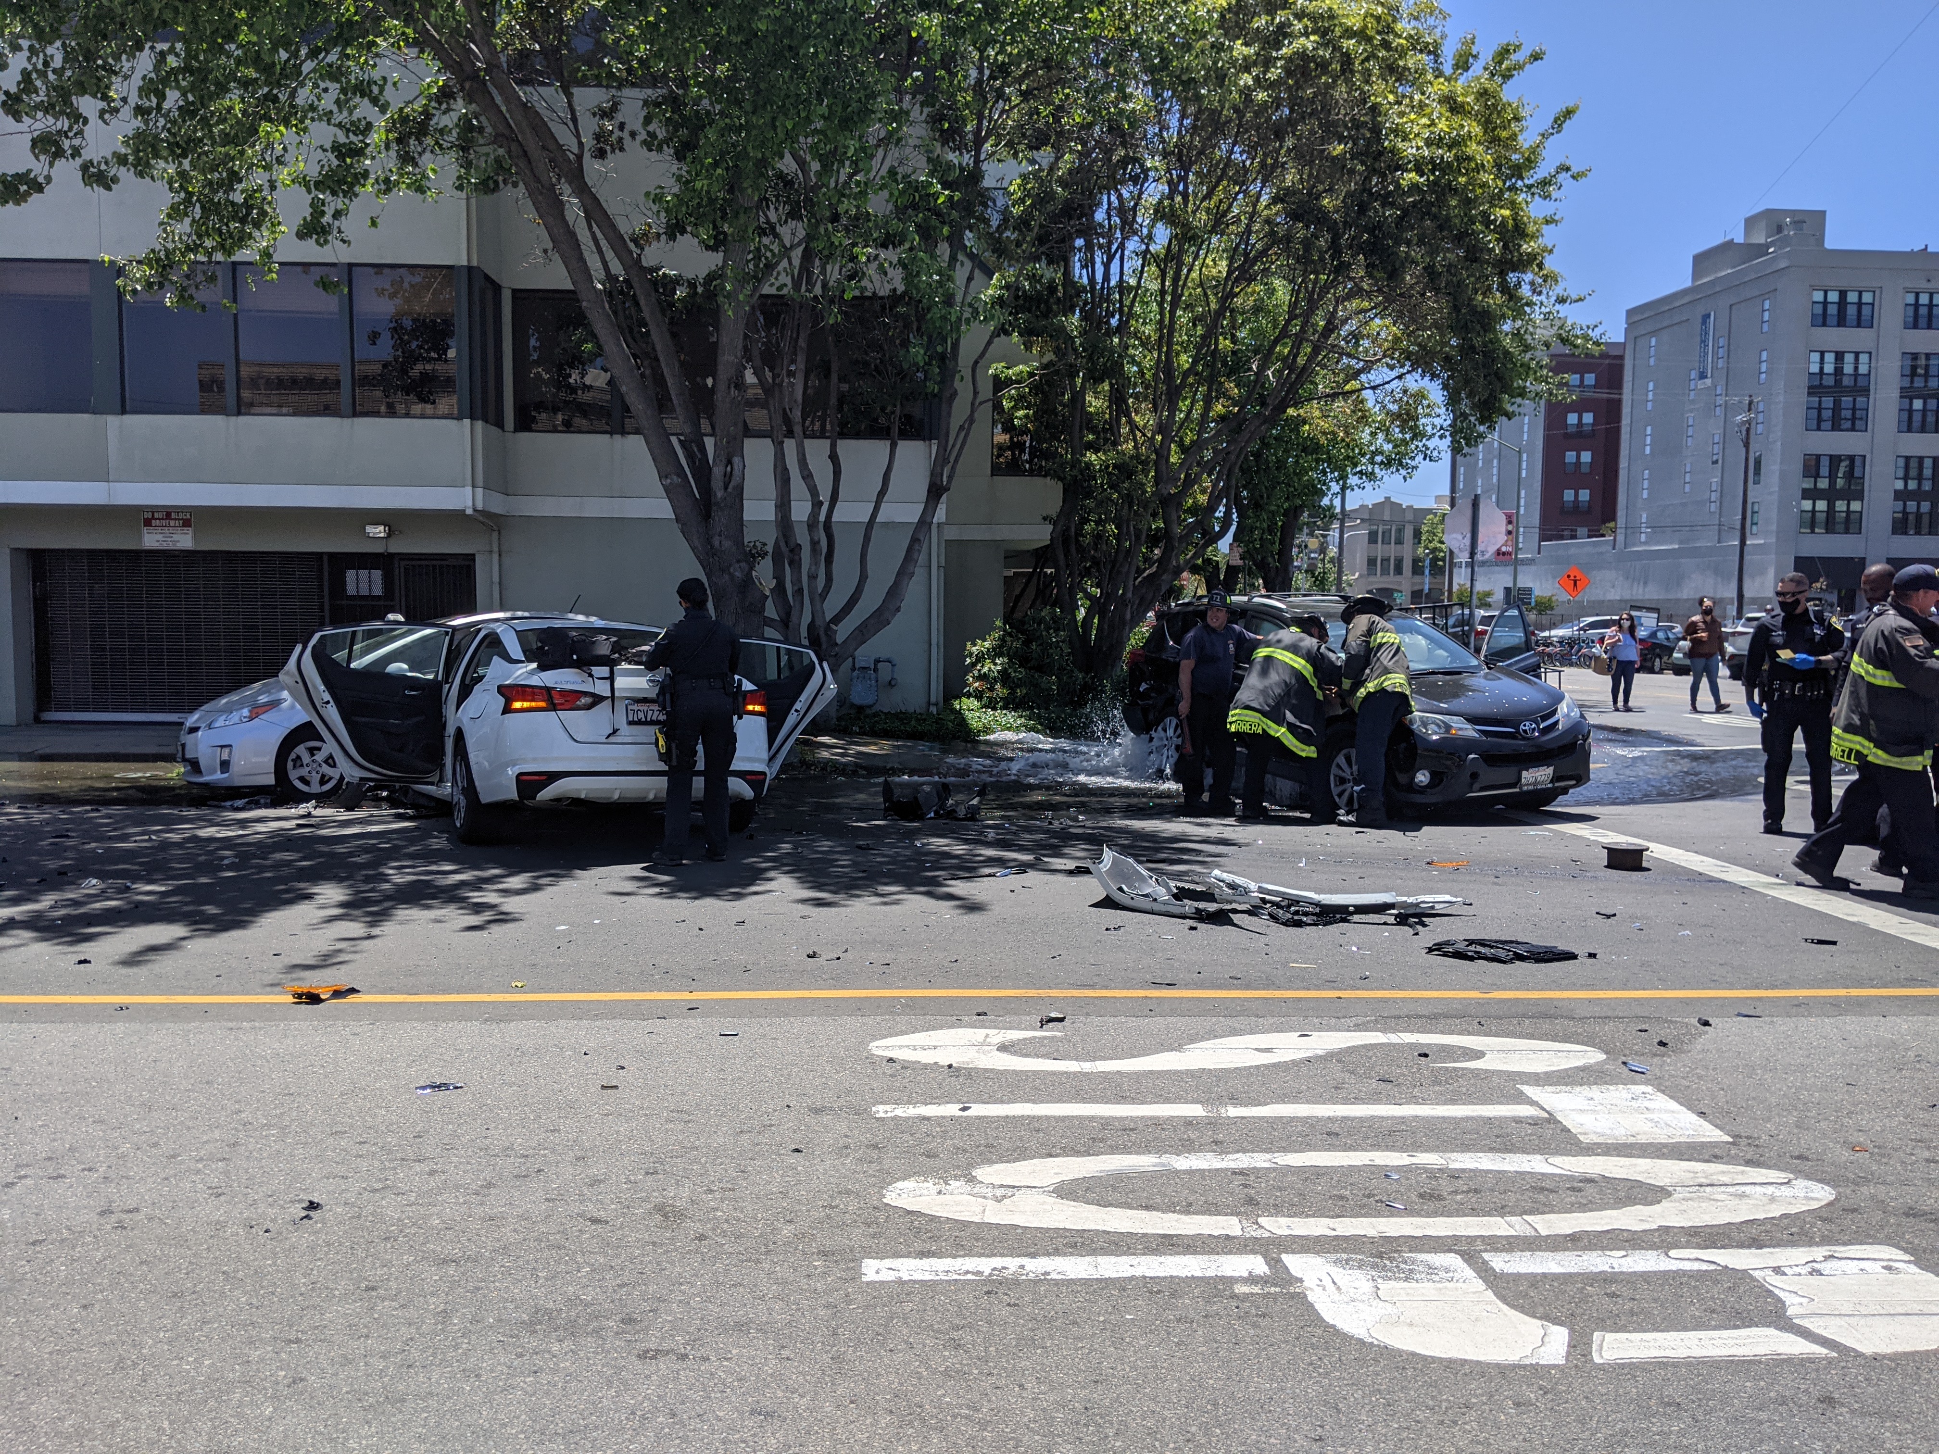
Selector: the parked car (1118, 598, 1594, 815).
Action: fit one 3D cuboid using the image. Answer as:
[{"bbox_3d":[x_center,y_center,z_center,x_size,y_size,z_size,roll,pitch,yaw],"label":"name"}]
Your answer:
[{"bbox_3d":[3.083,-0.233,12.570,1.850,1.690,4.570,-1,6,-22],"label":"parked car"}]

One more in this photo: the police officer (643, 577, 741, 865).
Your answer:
[{"bbox_3d":[-1.705,-0.035,9.325,0.580,1.740,0.420,-1,5,-18],"label":"police officer"}]

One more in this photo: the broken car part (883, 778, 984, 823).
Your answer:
[{"bbox_3d":[-0.259,0.541,11.476,0.760,0.290,0.450,0,4,0],"label":"broken car part"}]

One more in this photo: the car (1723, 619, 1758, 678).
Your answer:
[{"bbox_3d":[21.136,-2.121,40.156,1.870,1.670,4.550,3,5,32],"label":"car"}]

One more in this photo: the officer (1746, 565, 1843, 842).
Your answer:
[{"bbox_3d":[5.764,-0.167,10.569,0.600,1.820,0.420,2,5,24],"label":"officer"}]

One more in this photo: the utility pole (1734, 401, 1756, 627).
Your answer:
[{"bbox_3d":[32.524,-8.334,63.546,0.500,11.200,0.500,0,4,0],"label":"utility pole"}]

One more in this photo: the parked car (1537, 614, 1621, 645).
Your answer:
[{"bbox_3d":[23.274,-3.132,55.925,4.700,1.600,1.820,0,5,-10],"label":"parked car"}]

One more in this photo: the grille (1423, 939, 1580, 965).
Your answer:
[{"bbox_3d":[2.351,0.993,6.697,0.670,0.060,0.280,1,4,2],"label":"grille"}]

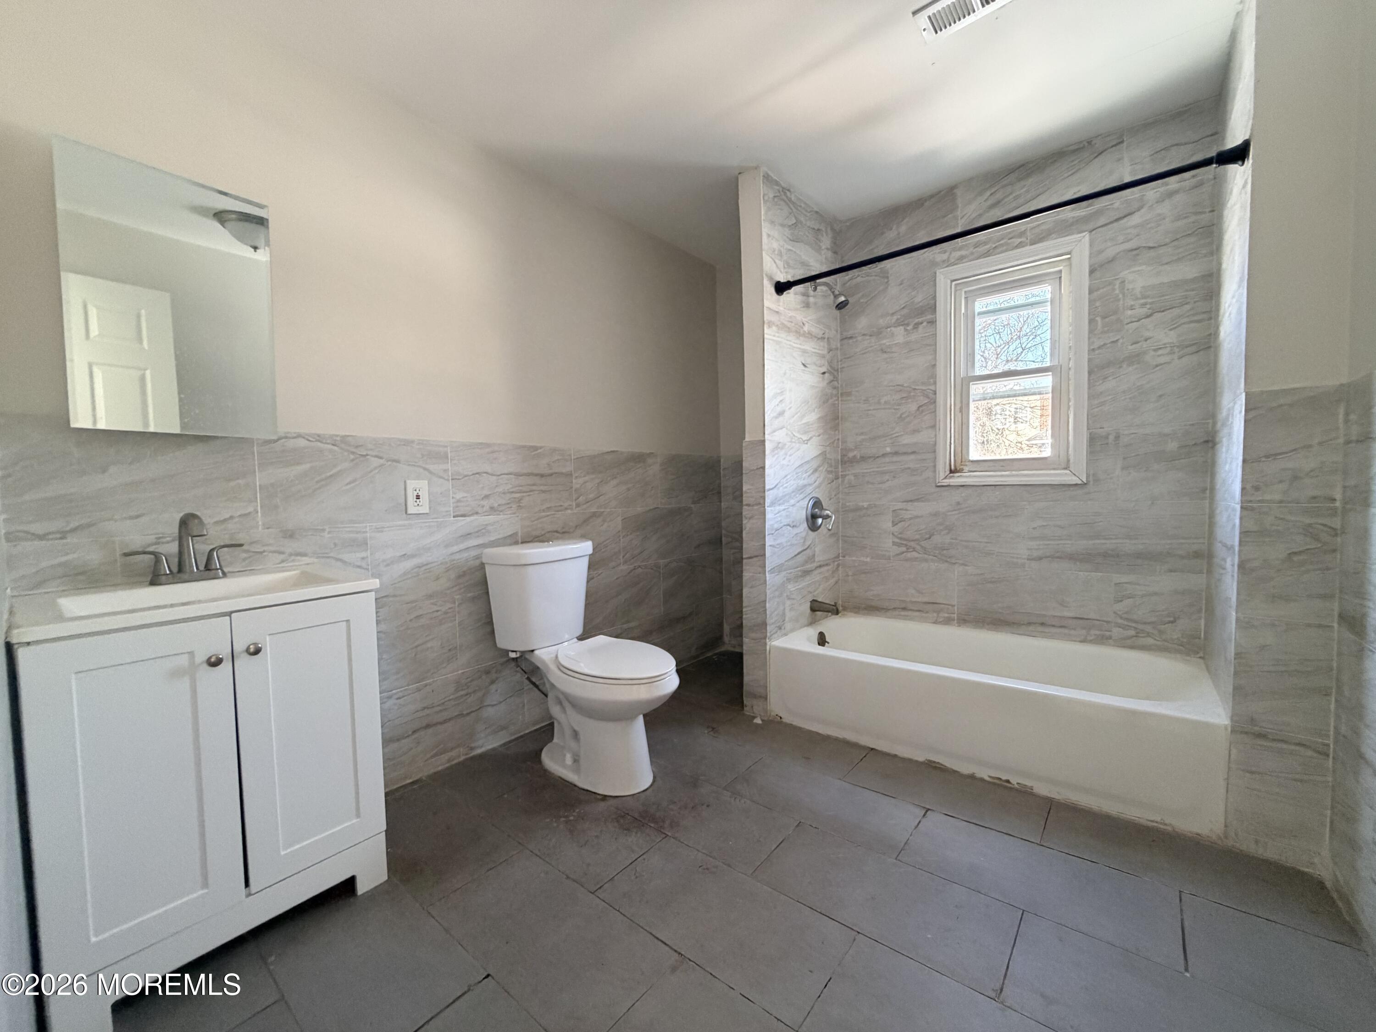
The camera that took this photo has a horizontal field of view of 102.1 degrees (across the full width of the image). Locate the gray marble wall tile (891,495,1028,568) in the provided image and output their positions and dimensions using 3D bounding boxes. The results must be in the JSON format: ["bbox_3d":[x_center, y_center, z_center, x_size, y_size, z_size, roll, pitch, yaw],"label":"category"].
[{"bbox_3d":[1.324,0.078,2.756,0.613,0.302,0.011,1,3,39],"label":"gray marble wall tile"}]

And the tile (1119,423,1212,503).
[{"bbox_3d":[1.897,-0.209,2.220,0.268,0.303,0.010,1,4,39],"label":"tile"}]

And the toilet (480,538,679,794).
[{"bbox_3d":[-0.379,0.548,2.160,0.808,0.817,0.409,1,4,39],"label":"toilet"}]

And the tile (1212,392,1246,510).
[{"bbox_3d":[1.713,-0.192,1.767,0.011,0.302,0.607,1,3,39],"label":"tile"}]

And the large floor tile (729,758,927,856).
[{"bbox_3d":[0.457,0.967,1.897,0.608,0.010,0.311,1,4,39],"label":"large floor tile"}]

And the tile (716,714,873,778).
[{"bbox_3d":[0.409,0.940,2.309,0.609,0.010,0.307,1,3,39],"label":"tile"}]

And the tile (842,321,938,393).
[{"bbox_3d":[1.036,-0.827,2.927,0.493,0.302,0.011,1,3,39],"label":"tile"}]

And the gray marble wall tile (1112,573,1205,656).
[{"bbox_3d":[1.903,0.380,2.254,0.280,0.306,0.012,1,4,39],"label":"gray marble wall tile"}]

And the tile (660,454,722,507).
[{"bbox_3d":[0.022,-0.222,3.314,0.011,0.302,0.588,1,3,39],"label":"tile"}]

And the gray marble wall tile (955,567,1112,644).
[{"bbox_3d":[1.578,0.385,2.573,0.619,0.302,0.011,1,3,39],"label":"gray marble wall tile"}]

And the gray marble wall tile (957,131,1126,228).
[{"bbox_3d":[1.521,-1.420,2.426,0.607,0.270,0.010,1,3,39],"label":"gray marble wall tile"}]

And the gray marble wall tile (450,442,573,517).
[{"bbox_3d":[-0.735,-0.151,2.401,0.012,0.297,0.601,1,4,39],"label":"gray marble wall tile"}]

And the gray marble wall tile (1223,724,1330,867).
[{"bbox_3d":[1.613,0.754,1.525,0.189,0.327,0.011,1,3,39],"label":"gray marble wall tile"}]

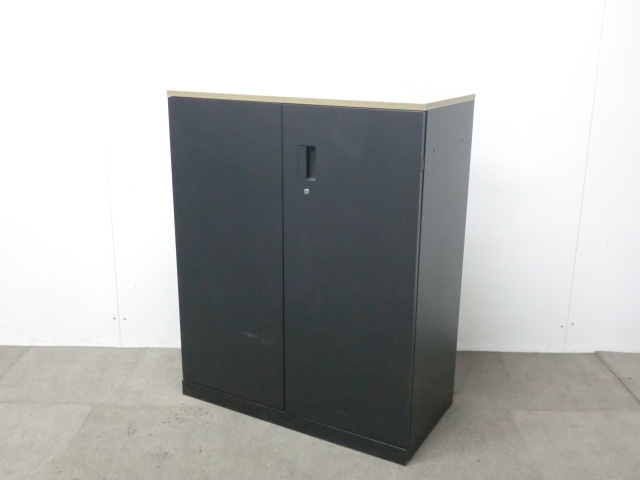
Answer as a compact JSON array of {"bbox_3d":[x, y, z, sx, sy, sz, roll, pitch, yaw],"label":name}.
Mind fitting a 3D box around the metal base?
[{"bbox_3d":[-0.011,0.566,2.599,0.900,0.053,0.445,9,18,28],"label":"metal base"}]

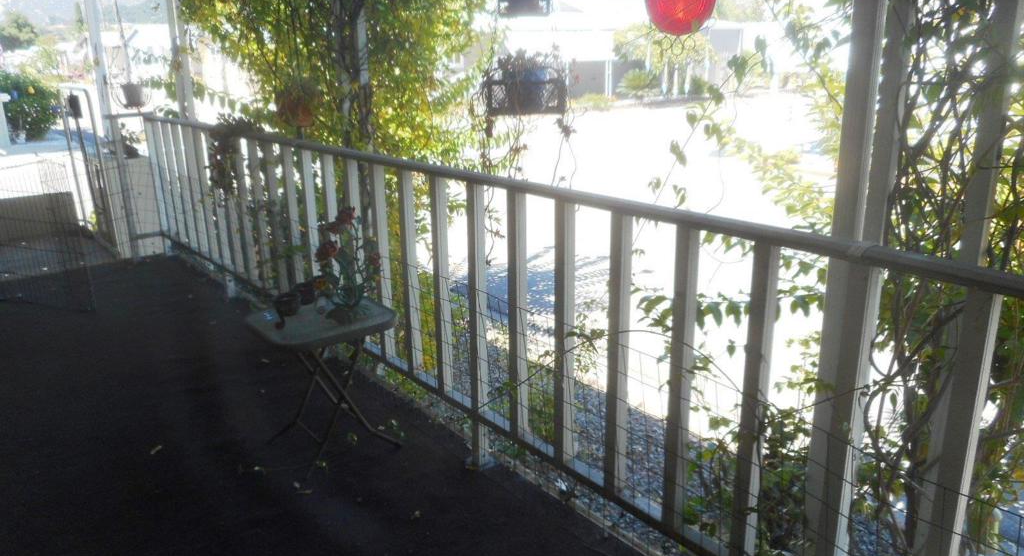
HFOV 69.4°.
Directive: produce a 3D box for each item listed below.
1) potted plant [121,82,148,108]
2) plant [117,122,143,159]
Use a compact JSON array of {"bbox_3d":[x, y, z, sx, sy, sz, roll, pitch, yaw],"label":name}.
[{"bbox_3d":[-2.993,-1.443,5.847,0.198,0.198,0.198,-9,18,-25],"label":"potted plant"},{"bbox_3d":[-2.708,-0.971,5.221,0.184,0.247,0.170,-9,19,-26],"label":"plant"}]

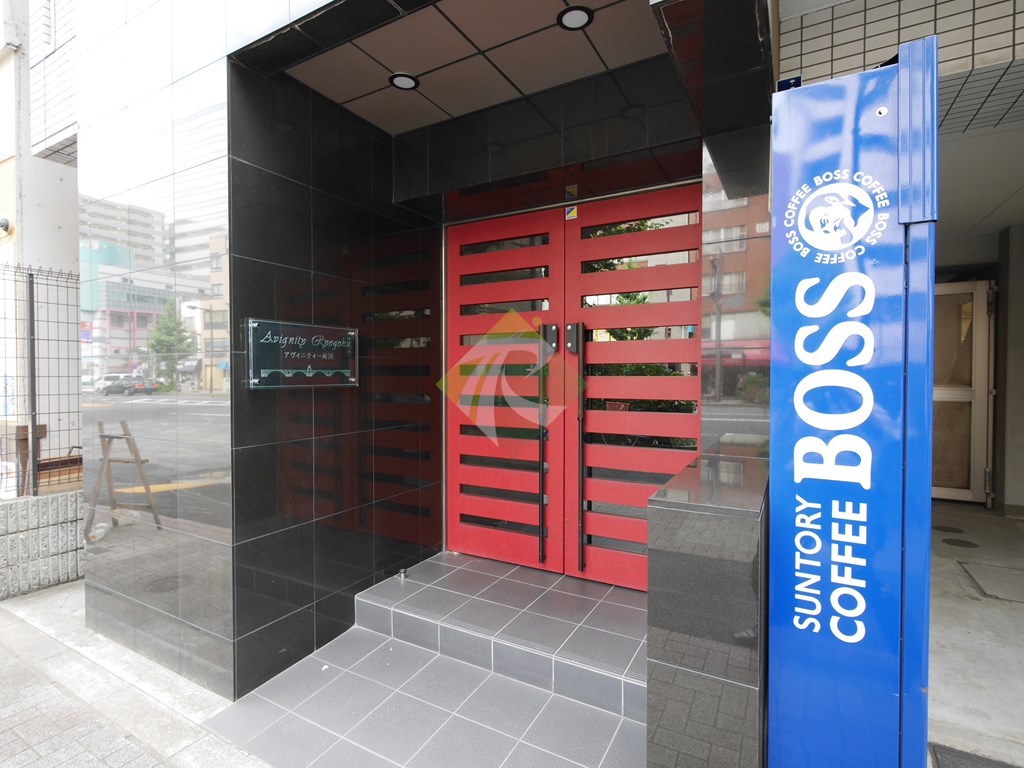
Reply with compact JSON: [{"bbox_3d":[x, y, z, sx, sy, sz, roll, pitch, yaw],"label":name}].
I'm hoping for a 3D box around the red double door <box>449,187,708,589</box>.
[{"bbox_3d":[0.315,0.057,3.107,1.707,2.171,0.101,1,2,29],"label":"red double door"}]

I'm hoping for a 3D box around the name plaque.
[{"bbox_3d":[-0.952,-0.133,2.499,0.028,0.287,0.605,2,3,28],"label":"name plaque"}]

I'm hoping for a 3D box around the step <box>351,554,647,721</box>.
[{"bbox_3d":[0.105,1.233,2.804,1.690,0.169,0.820,2,3,28],"label":"step"}]

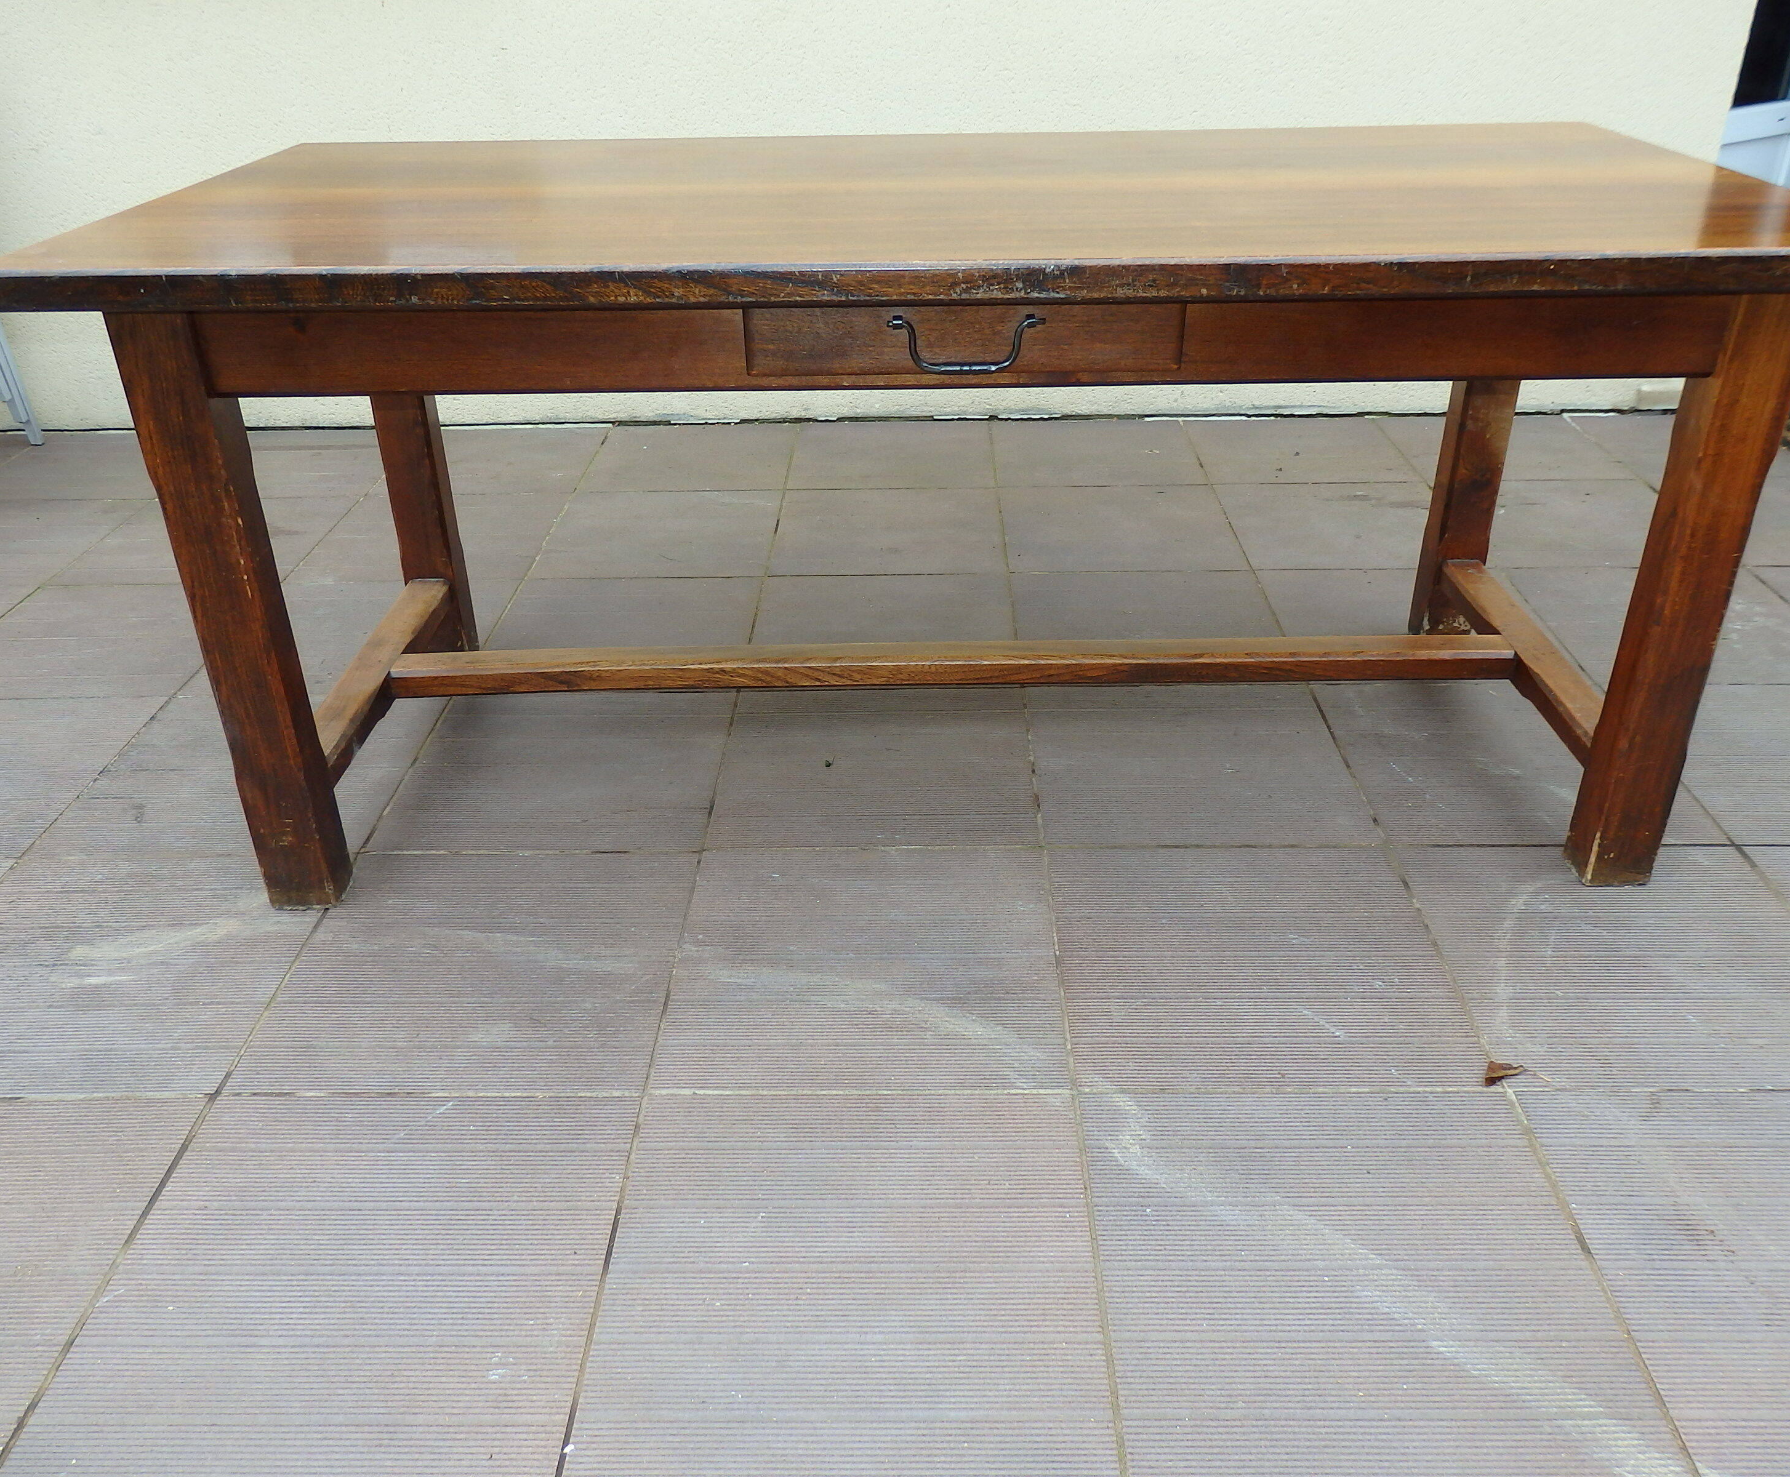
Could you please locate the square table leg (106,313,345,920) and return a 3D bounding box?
[{"bbox_3d":[-0.711,-0.128,1.552,0.077,0.713,0.068,-1,30,1],"label":"square table leg"}]

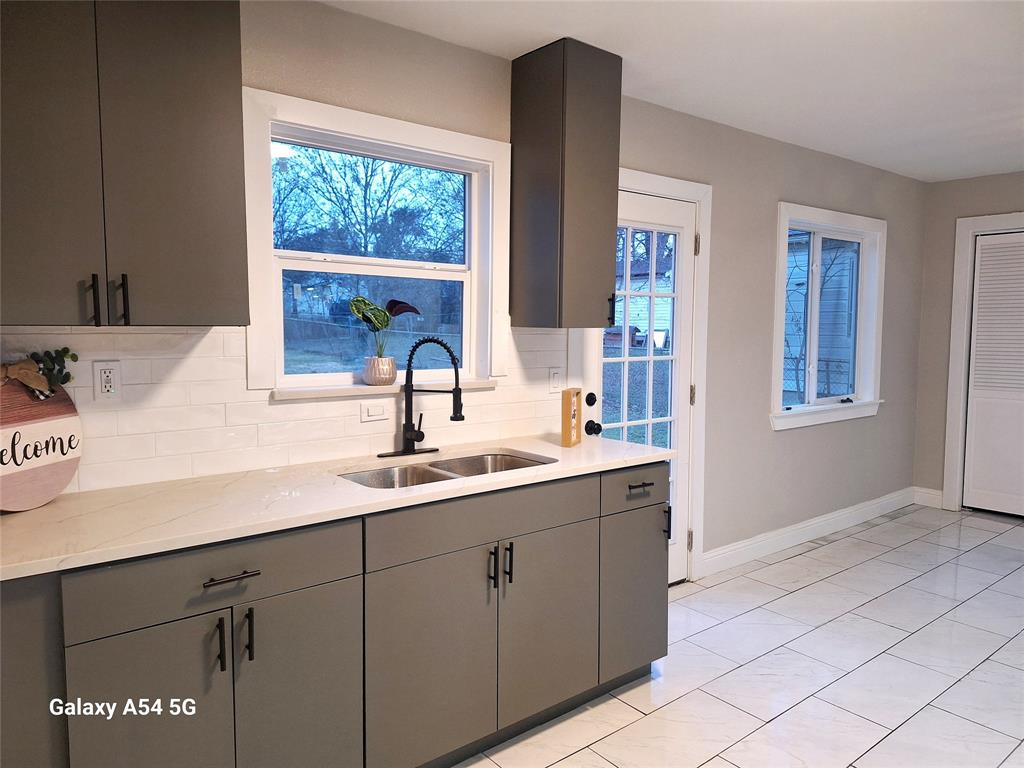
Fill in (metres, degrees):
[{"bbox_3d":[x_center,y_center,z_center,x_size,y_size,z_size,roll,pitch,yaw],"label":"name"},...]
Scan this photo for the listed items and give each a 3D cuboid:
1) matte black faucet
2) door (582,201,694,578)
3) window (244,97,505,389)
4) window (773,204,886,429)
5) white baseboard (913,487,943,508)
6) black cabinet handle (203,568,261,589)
[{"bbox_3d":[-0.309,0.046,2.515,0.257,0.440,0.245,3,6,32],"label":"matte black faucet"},{"bbox_3d":[0.642,0.086,3.450,0.810,2.035,0.050,-4,6,-37],"label":"door"},{"bbox_3d":[-0.465,-0.471,2.579,1.090,1.010,0.130,-4,6,-37],"label":"window"},{"bbox_3d":[2.117,-0.432,4.550,1.410,1.380,0.120,-4,6,-37],"label":"window"},{"bbox_3d":[3.264,0.894,5.354,0.016,0.130,0.225,-4,6,-37],"label":"white baseboard"},{"bbox_3d":[-0.678,0.470,1.641,0.128,0.012,0.035,-4,6,-37],"label":"black cabinet handle"}]

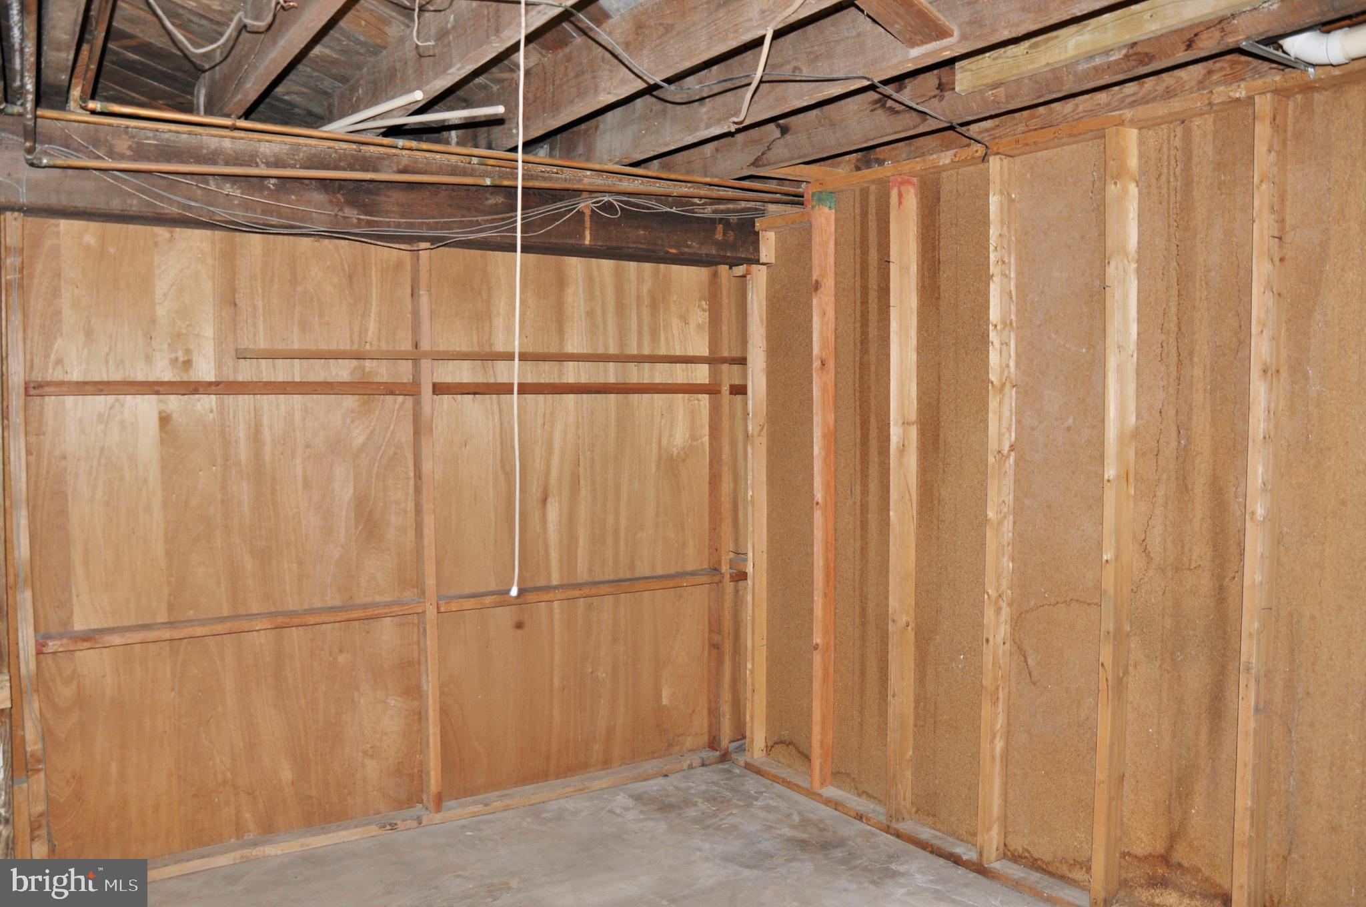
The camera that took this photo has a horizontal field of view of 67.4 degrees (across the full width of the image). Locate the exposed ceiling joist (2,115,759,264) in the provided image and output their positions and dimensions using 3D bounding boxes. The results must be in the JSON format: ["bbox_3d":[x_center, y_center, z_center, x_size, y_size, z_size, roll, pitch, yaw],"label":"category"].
[{"bbox_3d":[-0.872,-0.853,3.481,2.580,0.255,0.230,-2,4,-29],"label":"exposed ceiling joist"}]

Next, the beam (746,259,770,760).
[{"bbox_3d":[0.321,0.265,4.414,0.090,2.129,0.038,-3,4,-37],"label":"beam"}]

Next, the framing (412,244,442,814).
[{"bbox_3d":[-0.966,0.294,3.870,0.038,2.144,0.093,-2,4,-29],"label":"framing"}]

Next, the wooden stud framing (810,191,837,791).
[{"bbox_3d":[0.560,0.165,4.064,0.090,2.368,0.038,-3,4,-37],"label":"wooden stud framing"}]

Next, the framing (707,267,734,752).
[{"bbox_3d":[0.160,0.256,4.490,0.040,2.139,0.091,-2,4,-29],"label":"framing"}]

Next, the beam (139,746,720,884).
[{"bbox_3d":[-0.845,1.380,3.994,2.409,0.038,0.093,-2,4,-29],"label":"beam"}]

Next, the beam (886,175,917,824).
[{"bbox_3d":[0.803,0.186,3.748,0.090,2.362,0.038,-3,4,-37],"label":"beam"}]

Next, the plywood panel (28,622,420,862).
[{"bbox_3d":[-1.464,0.943,3.454,1.175,0.705,0.018,-2,4,-29],"label":"plywood panel"}]

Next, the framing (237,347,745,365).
[{"bbox_3d":[-0.585,-0.352,3.738,1.927,0.034,0.030,-2,4,-29],"label":"framing"}]

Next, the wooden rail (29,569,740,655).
[{"bbox_3d":[-0.900,0.560,3.769,2.527,0.038,0.088,-2,4,-29],"label":"wooden rail"}]

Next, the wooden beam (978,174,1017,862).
[{"bbox_3d":[1.051,0.204,3.419,0.090,2.361,0.038,-3,4,-37],"label":"wooden beam"}]

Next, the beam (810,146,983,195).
[{"bbox_3d":[0.788,-1.015,3.695,0.090,0.040,0.832,-3,4,-37],"label":"beam"}]

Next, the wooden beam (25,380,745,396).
[{"bbox_3d":[-0.857,-0.229,3.659,2.507,0.045,0.085,-2,4,-29],"label":"wooden beam"}]

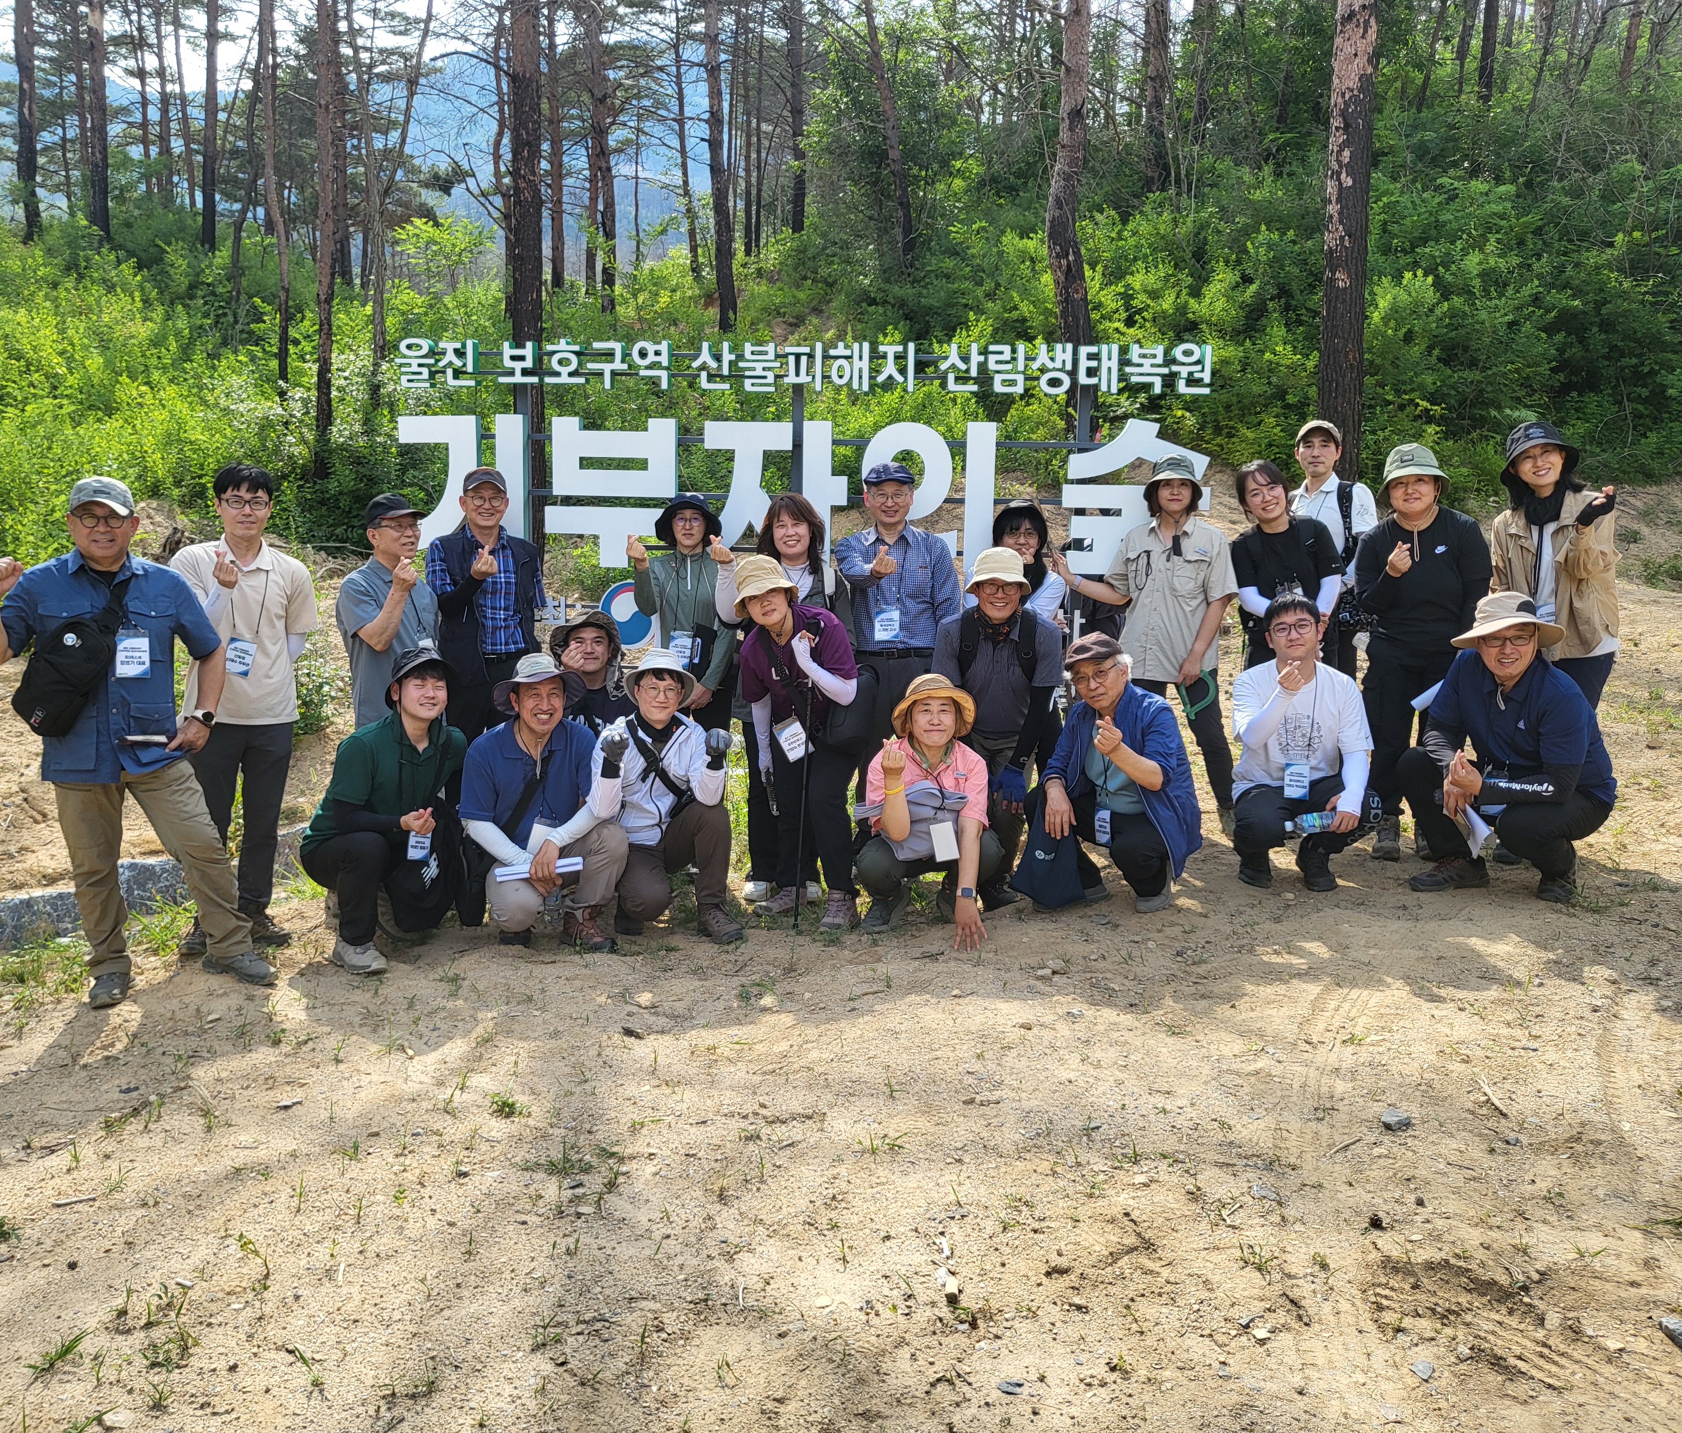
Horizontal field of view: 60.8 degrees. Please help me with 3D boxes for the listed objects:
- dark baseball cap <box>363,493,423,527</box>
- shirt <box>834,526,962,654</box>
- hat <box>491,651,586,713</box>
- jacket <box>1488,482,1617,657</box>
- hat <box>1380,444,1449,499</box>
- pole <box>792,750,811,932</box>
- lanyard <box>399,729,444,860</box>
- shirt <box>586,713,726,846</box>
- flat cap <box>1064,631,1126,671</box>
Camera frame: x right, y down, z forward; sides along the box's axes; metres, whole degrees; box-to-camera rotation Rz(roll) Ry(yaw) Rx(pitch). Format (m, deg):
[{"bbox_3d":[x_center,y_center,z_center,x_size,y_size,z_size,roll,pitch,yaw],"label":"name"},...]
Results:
[{"bbox_3d":[-1.669,-0.771,5.350,0.260,0.135,0.185,9,11,44],"label":"dark baseball cap"},{"bbox_3d":[0.219,-0.488,5.550,0.490,0.530,0.340,0,6,0],"label":"shirt"},{"bbox_3d":[-1.028,-0.119,4.880,0.325,0.160,0.340,-11,-8,-19],"label":"hat"},{"bbox_3d":[2.781,-0.545,5.600,0.470,0.660,0.340,3,7,28],"label":"jacket"},{"bbox_3d":[2.314,-0.998,5.800,0.270,0.195,0.290,0,9,23],"label":"hat"},{"bbox_3d":[-0.131,0.219,5.165,0.050,1.130,0.050,3,9,0],"label":"pole"},{"bbox_3d":[-1.445,0.271,4.950,0.140,0.440,0.110,-7,16,-30],"label":"lanyard"},{"bbox_3d":[-0.649,0.220,5.030,0.490,0.470,0.360,0,8,-3],"label":"shirt"},{"bbox_3d":[0.890,-0.241,5.050,0.190,0.125,0.260,2,14,37],"label":"flat cap"}]

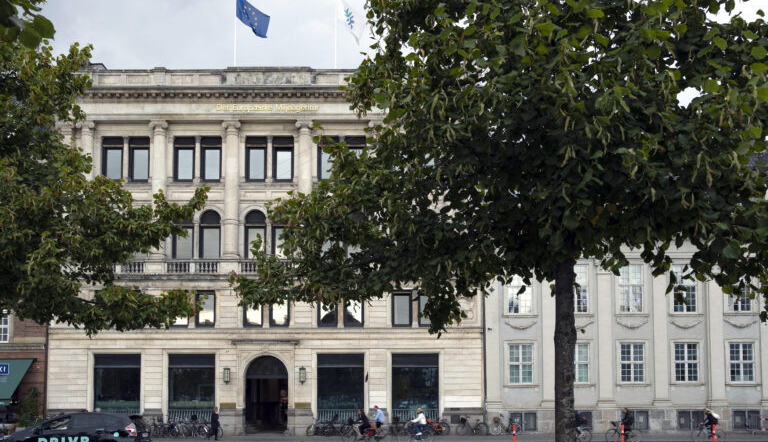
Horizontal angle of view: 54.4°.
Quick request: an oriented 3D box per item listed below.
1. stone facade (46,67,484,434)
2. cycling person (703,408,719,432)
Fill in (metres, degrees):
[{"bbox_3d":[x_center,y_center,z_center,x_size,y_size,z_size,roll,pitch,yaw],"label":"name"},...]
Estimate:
[{"bbox_3d":[-6.747,1.936,50.243,25.000,21.500,14.000,0,-3,0],"label":"stone facade"},{"bbox_3d":[16.462,10.150,37.700,0.880,1.420,0.500,0,-3,0],"label":"cycling person"}]

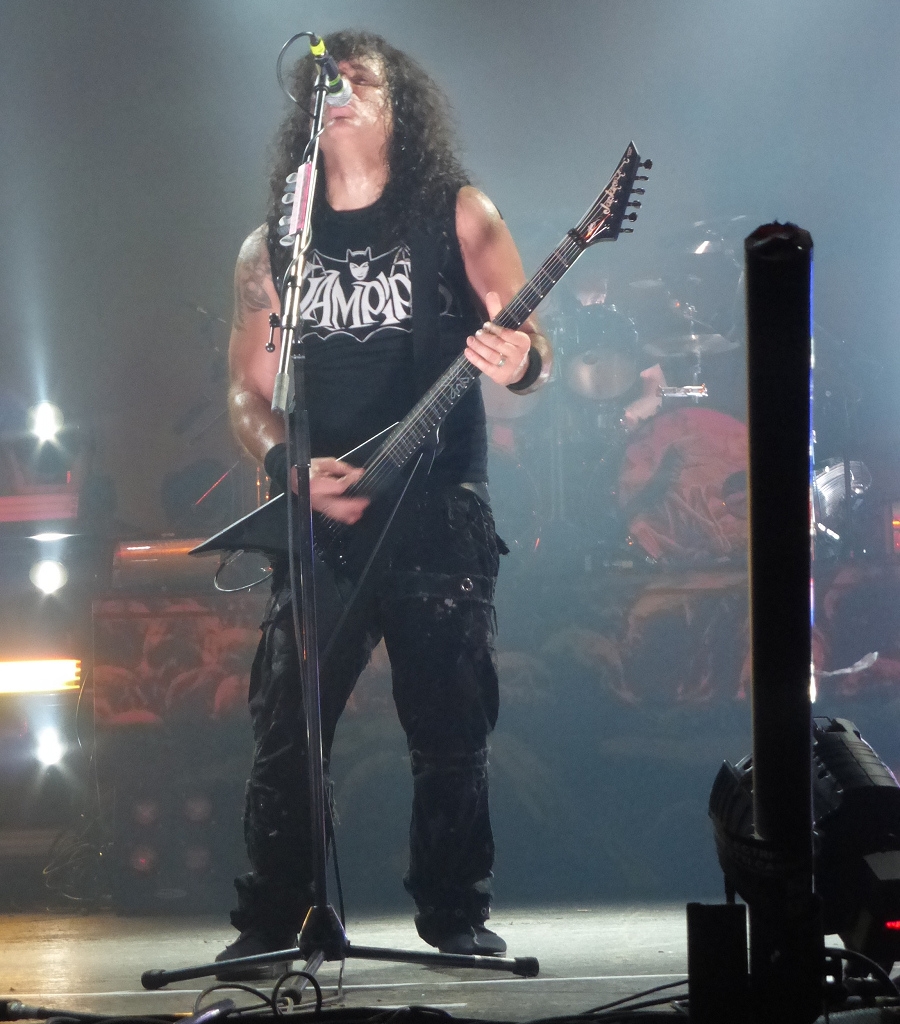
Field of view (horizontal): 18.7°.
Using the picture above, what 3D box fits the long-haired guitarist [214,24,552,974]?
[{"bbox_3d":[-0.121,-0.045,5.058,0.600,1.730,0.520,-2,-6,3],"label":"long-haired guitarist"}]

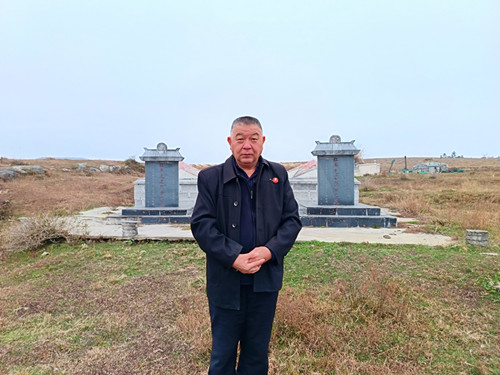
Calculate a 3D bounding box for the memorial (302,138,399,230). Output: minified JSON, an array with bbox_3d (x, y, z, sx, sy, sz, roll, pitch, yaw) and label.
[{"bbox_3d":[2.187,-0.210,8.300,2.154,2.126,1.300,0,3,0],"label":"memorial"}]

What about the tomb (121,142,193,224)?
[{"bbox_3d":[-2.288,-0.163,8.978,1.951,2.019,1.150,0,3,0],"label":"tomb"}]

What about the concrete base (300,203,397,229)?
[{"bbox_3d":[2.187,0.662,8.344,2.154,0.381,1.300,0,3,0],"label":"concrete base"}]

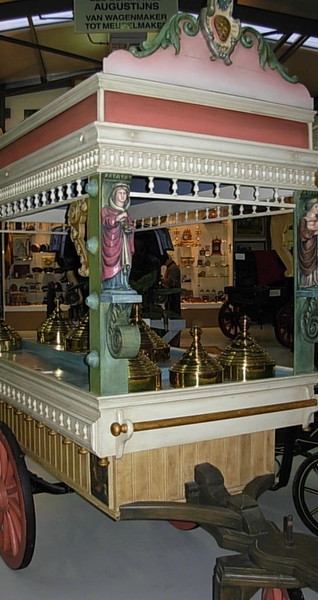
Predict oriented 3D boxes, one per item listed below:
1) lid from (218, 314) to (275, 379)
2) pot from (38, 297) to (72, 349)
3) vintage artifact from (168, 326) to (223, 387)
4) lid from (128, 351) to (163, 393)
[{"bbox_3d":[0.407,0.223,3.106,0.281,0.299,0.281,0,2,0],"label":"lid"},{"bbox_3d":[-0.638,0.134,4.177,0.263,0.287,0.263,0,2,0],"label":"pot"},{"bbox_3d":[0.171,0.246,2.948,0.246,0.264,0.246,0,2,0],"label":"vintage artifact"},{"bbox_3d":[-0.106,0.254,2.801,0.240,0.258,0.240,0,2,0],"label":"lid"}]

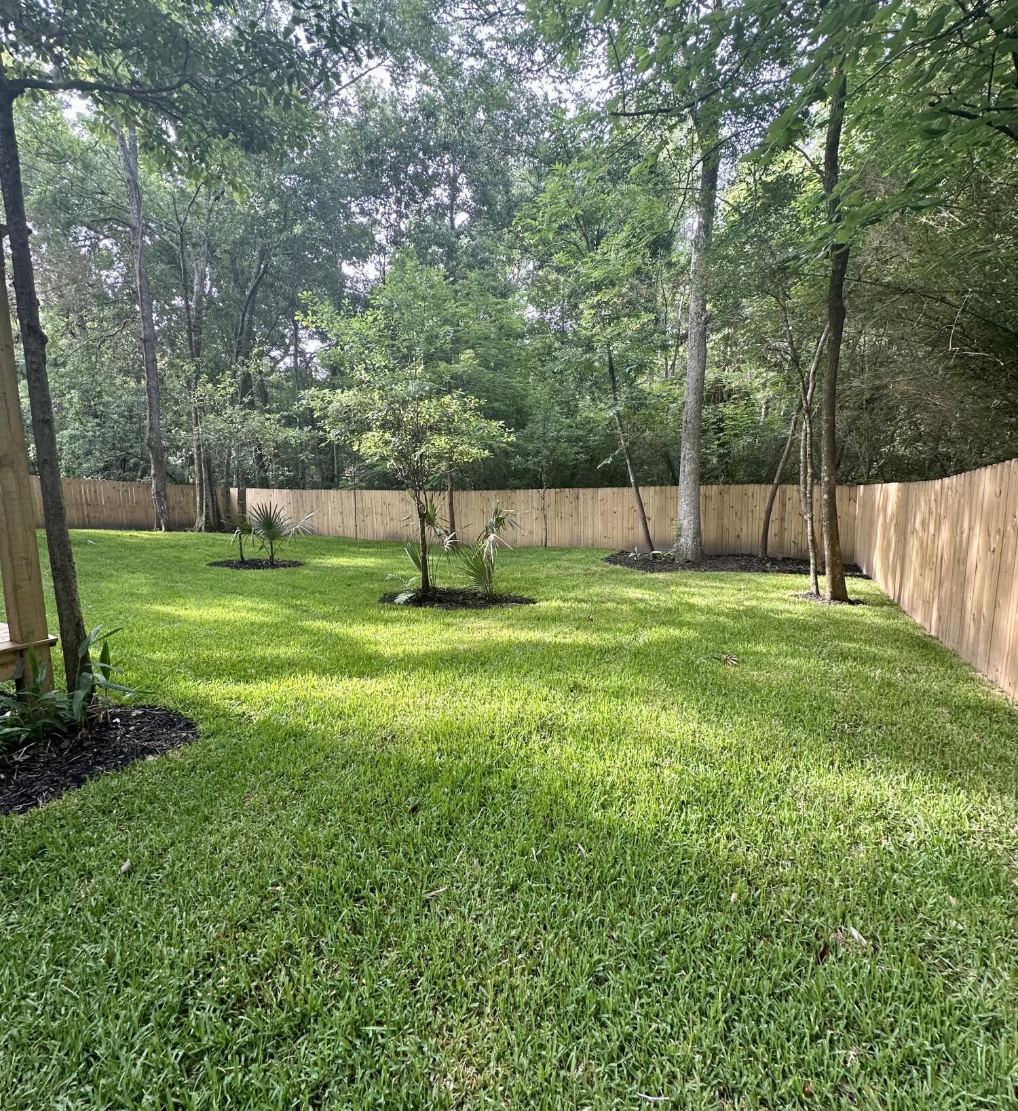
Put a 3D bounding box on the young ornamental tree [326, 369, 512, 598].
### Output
[{"bbox_3d":[-1.325,-1.064,8.191,2.750,3.370,2.500,-2,7,-9],"label":"young ornamental tree"}]

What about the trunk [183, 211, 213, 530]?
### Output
[{"bbox_3d":[-11.392,-6.769,20.434,1.300,11.690,0.900,-5,8,-29],"label":"trunk"}]

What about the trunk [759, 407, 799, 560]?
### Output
[{"bbox_3d":[6.380,-1.680,12.979,0.650,3.540,0.350,3,8,25],"label":"trunk"}]

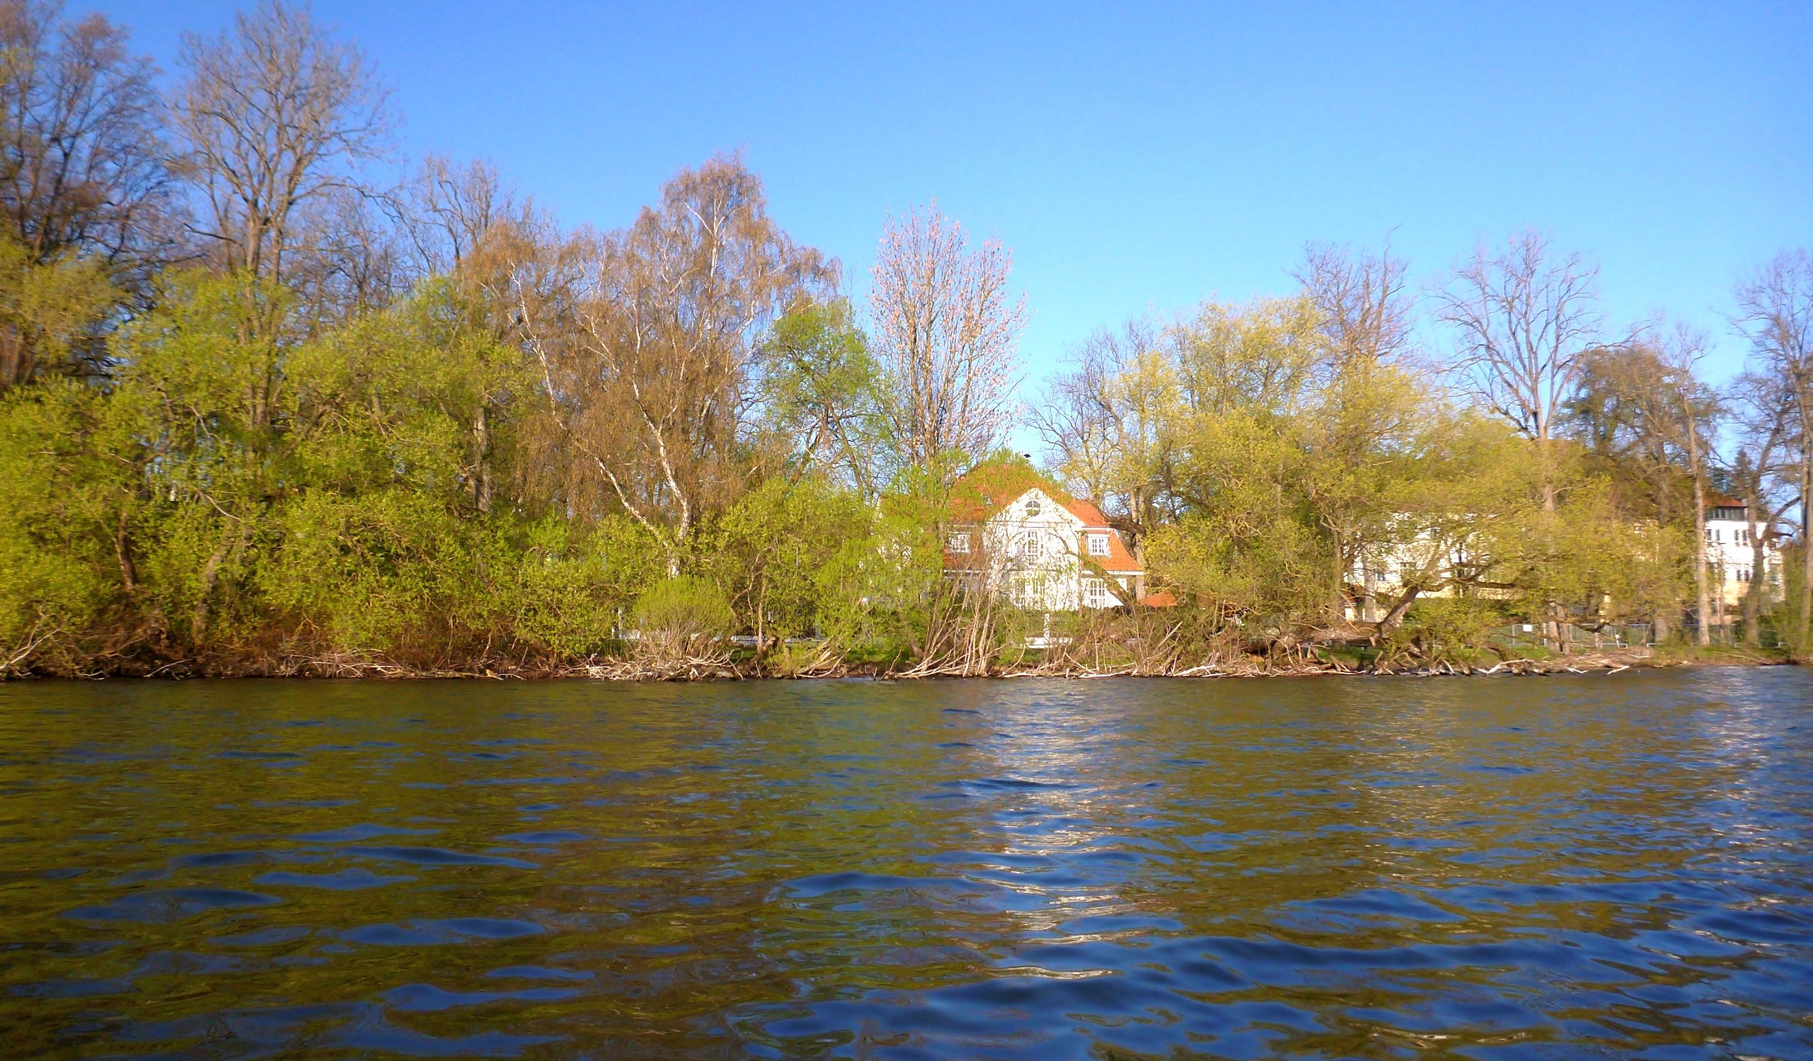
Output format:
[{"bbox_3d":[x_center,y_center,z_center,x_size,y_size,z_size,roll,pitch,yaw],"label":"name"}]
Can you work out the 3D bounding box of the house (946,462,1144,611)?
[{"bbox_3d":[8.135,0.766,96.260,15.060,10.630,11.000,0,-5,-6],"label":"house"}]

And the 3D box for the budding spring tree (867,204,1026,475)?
[{"bbox_3d":[2.279,-6.425,82.803,8.960,24.550,8.500,0,-5,0],"label":"budding spring tree"}]

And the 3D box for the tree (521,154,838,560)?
[{"bbox_3d":[-11.404,-6.868,73.809,15.890,24.720,14.000,0,-5,0],"label":"tree"}]

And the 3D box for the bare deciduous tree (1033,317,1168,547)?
[{"bbox_3d":[14.254,-4.572,107.735,9.880,22.730,9.800,0,-5,0],"label":"bare deciduous tree"}]

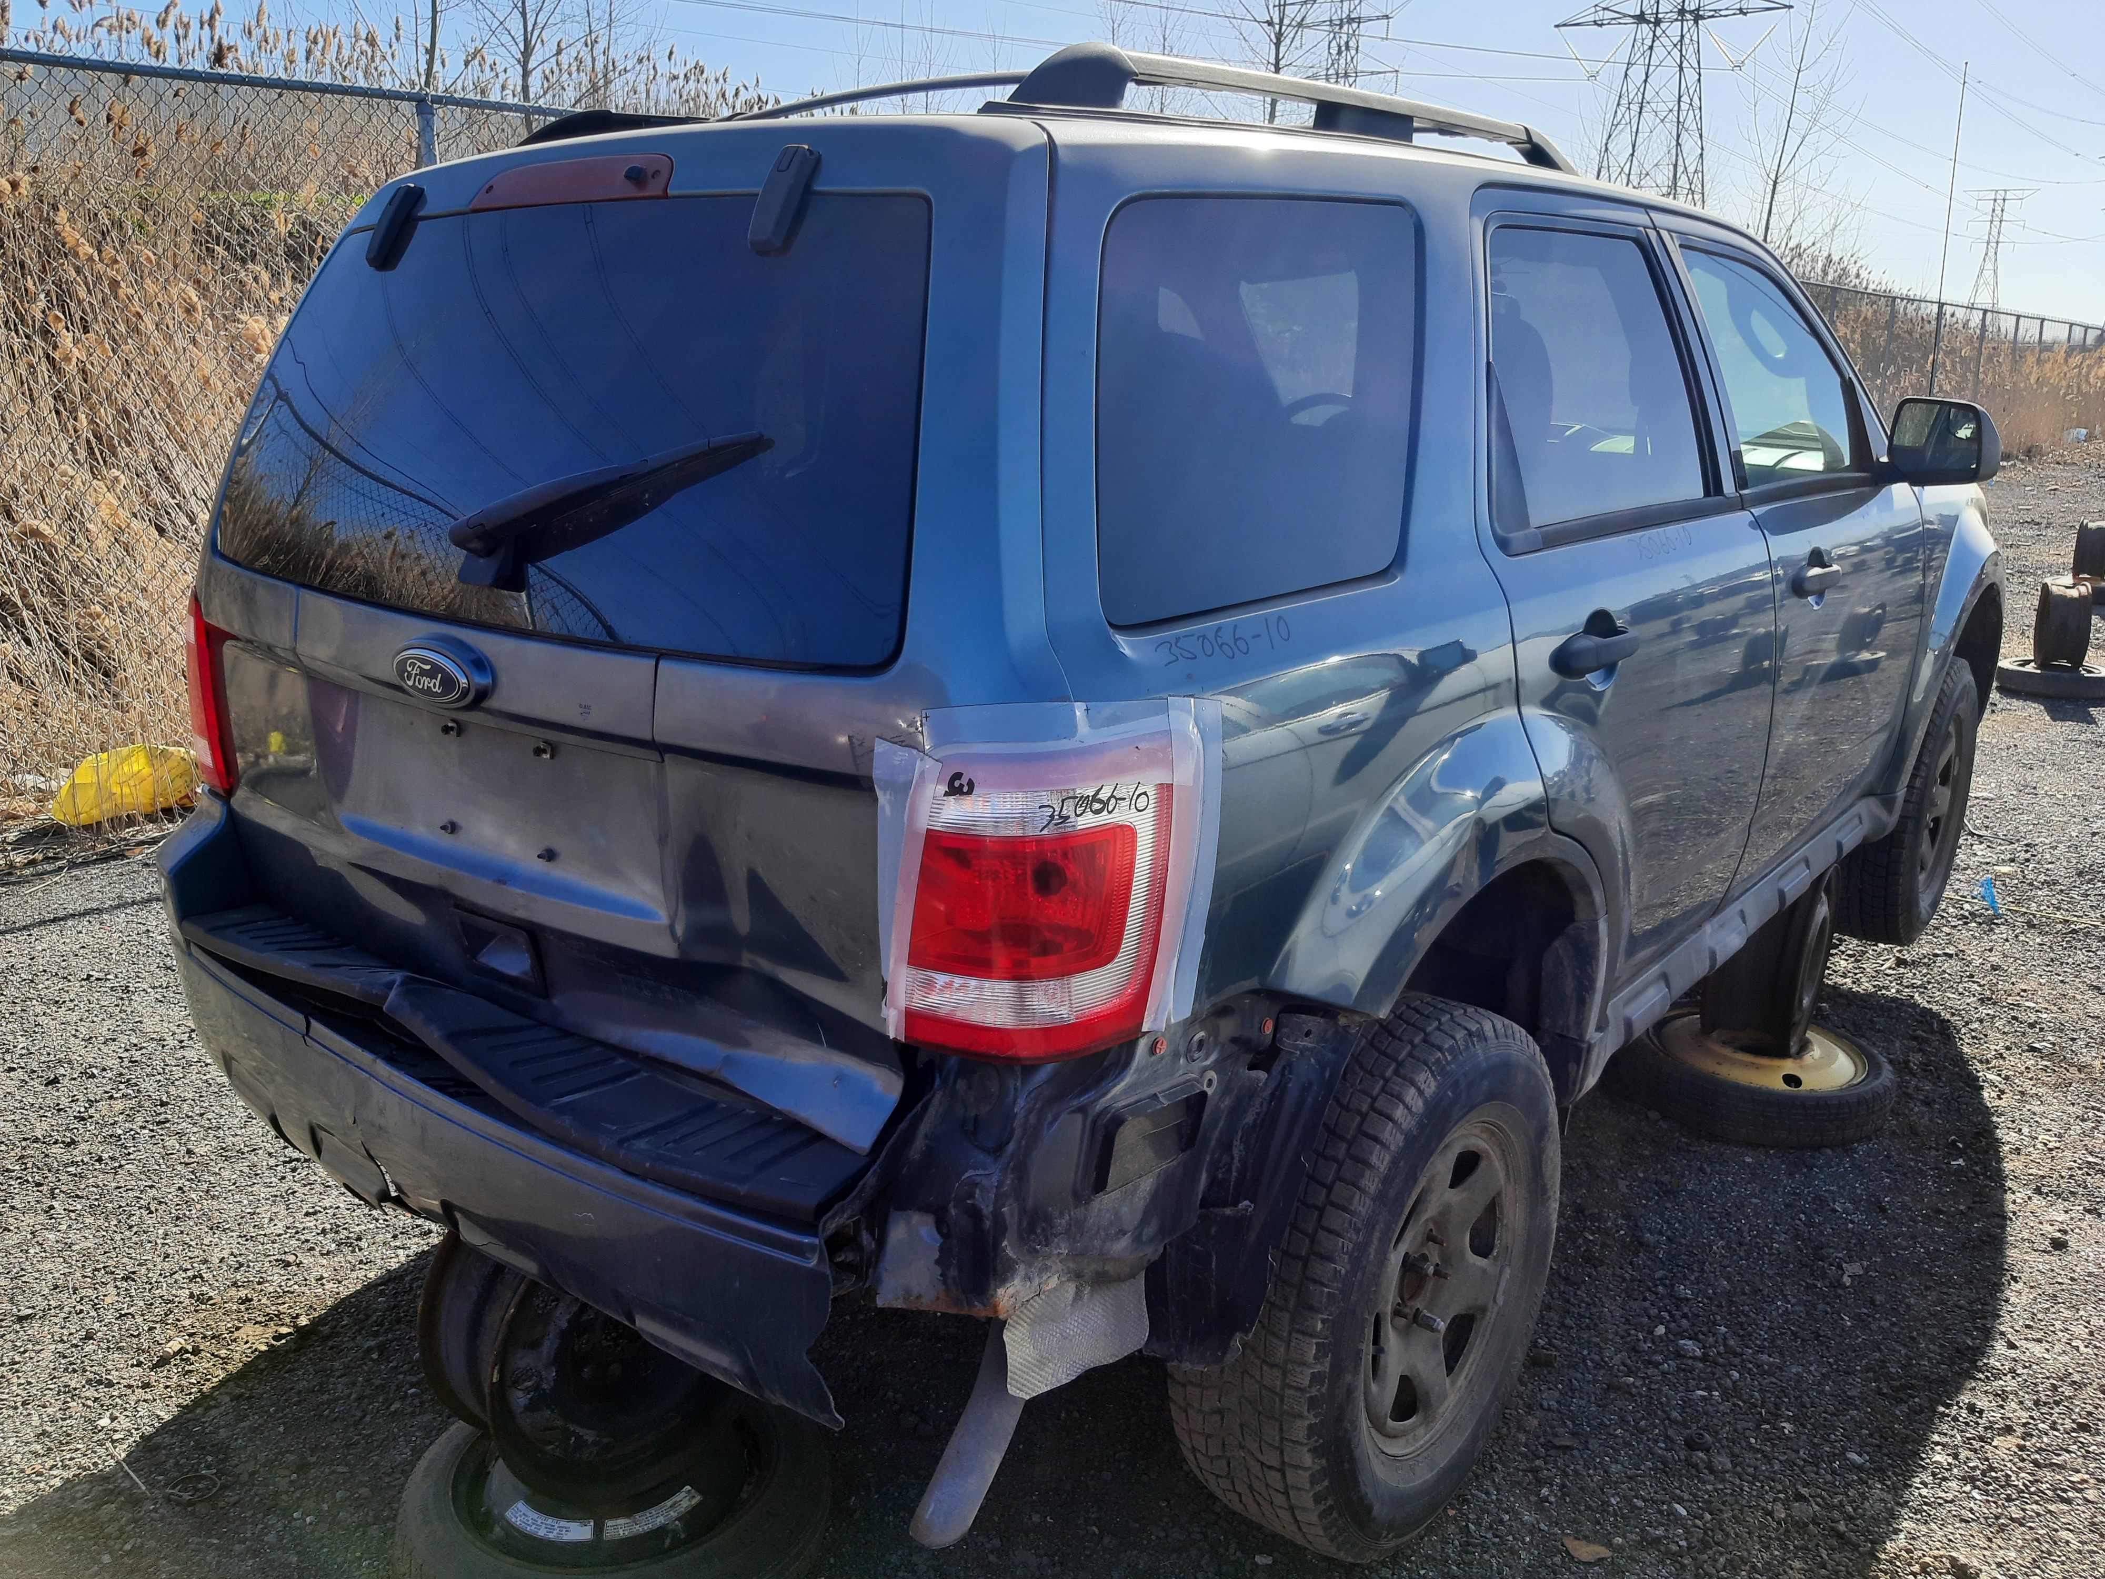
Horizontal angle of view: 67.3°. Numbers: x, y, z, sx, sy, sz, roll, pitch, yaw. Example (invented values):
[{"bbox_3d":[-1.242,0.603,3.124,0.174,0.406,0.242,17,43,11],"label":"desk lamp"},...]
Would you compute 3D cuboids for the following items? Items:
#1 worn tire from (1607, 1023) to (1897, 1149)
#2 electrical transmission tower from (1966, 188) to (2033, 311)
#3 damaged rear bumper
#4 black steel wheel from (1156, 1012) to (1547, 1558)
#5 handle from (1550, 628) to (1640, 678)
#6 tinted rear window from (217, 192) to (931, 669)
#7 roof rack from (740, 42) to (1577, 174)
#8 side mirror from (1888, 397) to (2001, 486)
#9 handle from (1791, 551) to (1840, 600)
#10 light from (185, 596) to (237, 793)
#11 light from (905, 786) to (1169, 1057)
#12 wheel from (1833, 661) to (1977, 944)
[{"bbox_3d":[1.501,0.592,3.427,0.568,0.130,0.568,0,15,0],"label":"worn tire"},{"bbox_3d":[250.537,-138.023,423.036,19.801,42.000,9.681,9,18,28],"label":"electrical transmission tower"},{"bbox_3d":[-0.741,0.291,1.970,1.520,0.345,0.280,12,20,38],"label":"damaged rear bumper"},{"bbox_3d":[0.443,0.640,2.130,0.240,0.725,0.725,12,20,38],"label":"black steel wheel"},{"bbox_3d":[0.689,-0.180,2.013,0.060,0.065,0.210,12,20,38],"label":"handle"},{"bbox_3d":[-0.600,-0.423,1.770,1.310,0.470,0.090,12,-1,38],"label":"tinted rear window"},{"bbox_3d":[0.026,-0.969,2.409,1.040,0.130,1.500,12,20,38],"label":"roof rack"},{"bbox_3d":[1.750,-0.681,3.112,0.205,0.175,0.140,12,20,38],"label":"side mirror"},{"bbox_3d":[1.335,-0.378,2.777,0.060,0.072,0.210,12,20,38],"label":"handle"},{"bbox_3d":[-1.202,-0.162,2.332,0.200,0.280,0.185,12,20,38],"label":"light"},{"bbox_3d":[-0.019,0.097,1.397,0.200,0.280,0.185,12,20,38],"label":"light"},{"bbox_3d":[2.136,0.028,4.045,0.240,0.720,0.720,12,20,38],"label":"wheel"}]

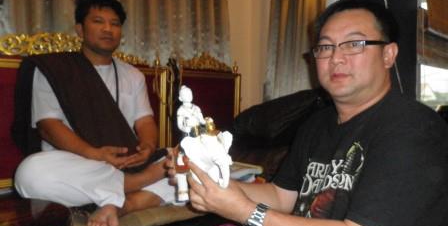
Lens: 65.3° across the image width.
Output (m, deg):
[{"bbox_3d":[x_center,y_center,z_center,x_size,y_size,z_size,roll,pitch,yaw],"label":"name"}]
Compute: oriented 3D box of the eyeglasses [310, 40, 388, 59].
[{"bbox_3d":[0.308,-0.150,0.848,0.140,0.043,0.141,-6,7,-41],"label":"eyeglasses"}]

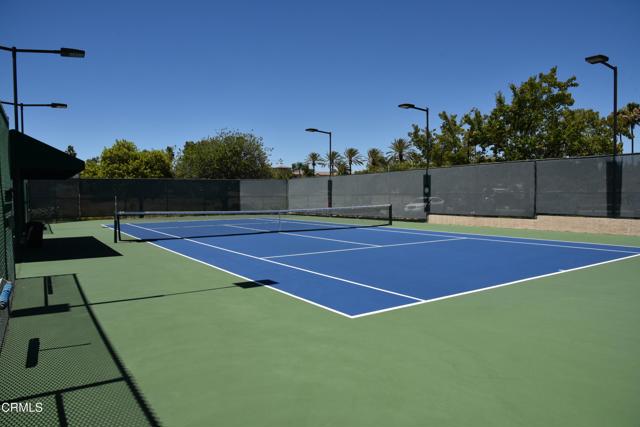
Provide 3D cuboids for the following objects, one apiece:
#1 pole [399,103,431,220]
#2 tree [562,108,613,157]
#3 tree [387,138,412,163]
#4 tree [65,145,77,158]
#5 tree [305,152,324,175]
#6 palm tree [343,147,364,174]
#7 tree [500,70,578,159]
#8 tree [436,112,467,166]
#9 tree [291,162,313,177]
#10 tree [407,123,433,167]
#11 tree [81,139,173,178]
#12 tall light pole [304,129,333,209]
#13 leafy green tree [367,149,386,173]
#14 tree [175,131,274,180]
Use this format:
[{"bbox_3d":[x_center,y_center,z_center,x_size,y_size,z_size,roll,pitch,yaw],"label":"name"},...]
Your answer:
[{"bbox_3d":[5.151,-2.656,23.285,2.290,6.430,0.380,-2,3,-34],"label":"pole"},{"bbox_3d":[15.337,-2.966,24.628,2.910,6.130,2.910,1,3,32],"label":"tree"},{"bbox_3d":[14.602,-7.783,78.253,4.750,11.680,4.750,0,3,11],"label":"tree"},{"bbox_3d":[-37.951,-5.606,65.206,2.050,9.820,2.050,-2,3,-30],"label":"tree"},{"bbox_3d":[-1.161,-8.906,105.256,5.420,12.220,5.420,-1,2,-1],"label":"tree"},{"bbox_3d":[7.401,-8.404,92.258,4.960,11.880,4.960,0,2,5],"label":"palm tree"},{"bbox_3d":[14.459,-4.727,28.202,5.120,9.320,5.120,1,3,27],"label":"tree"},{"bbox_3d":[9.216,-3.534,30.150,2.580,7.140,2.580,0,3,17],"label":"tree"},{"bbox_3d":[-3.638,-6.043,85.173,4.370,8.240,4.370,-1,2,-2],"label":"tree"},{"bbox_3d":[8.480,-3.783,36.158,2.280,7.290,2.280,0,3,13],"label":"tree"},{"bbox_3d":[-18.097,-3.419,40.153,8.620,7.040,7.330,-2,3,-24],"label":"tree"},{"bbox_3d":[-0.055,-2.972,31.680,2.350,6.500,0.420,-2,3,-34],"label":"tall light pole"},{"bbox_3d":[11.717,-7.824,88.238,4.120,10.970,4.120,0,3,8],"label":"leafy green tree"},{"bbox_3d":[-9.452,-4.114,42.170,9.410,8.120,9.410,-1,2,-13],"label":"tree"}]

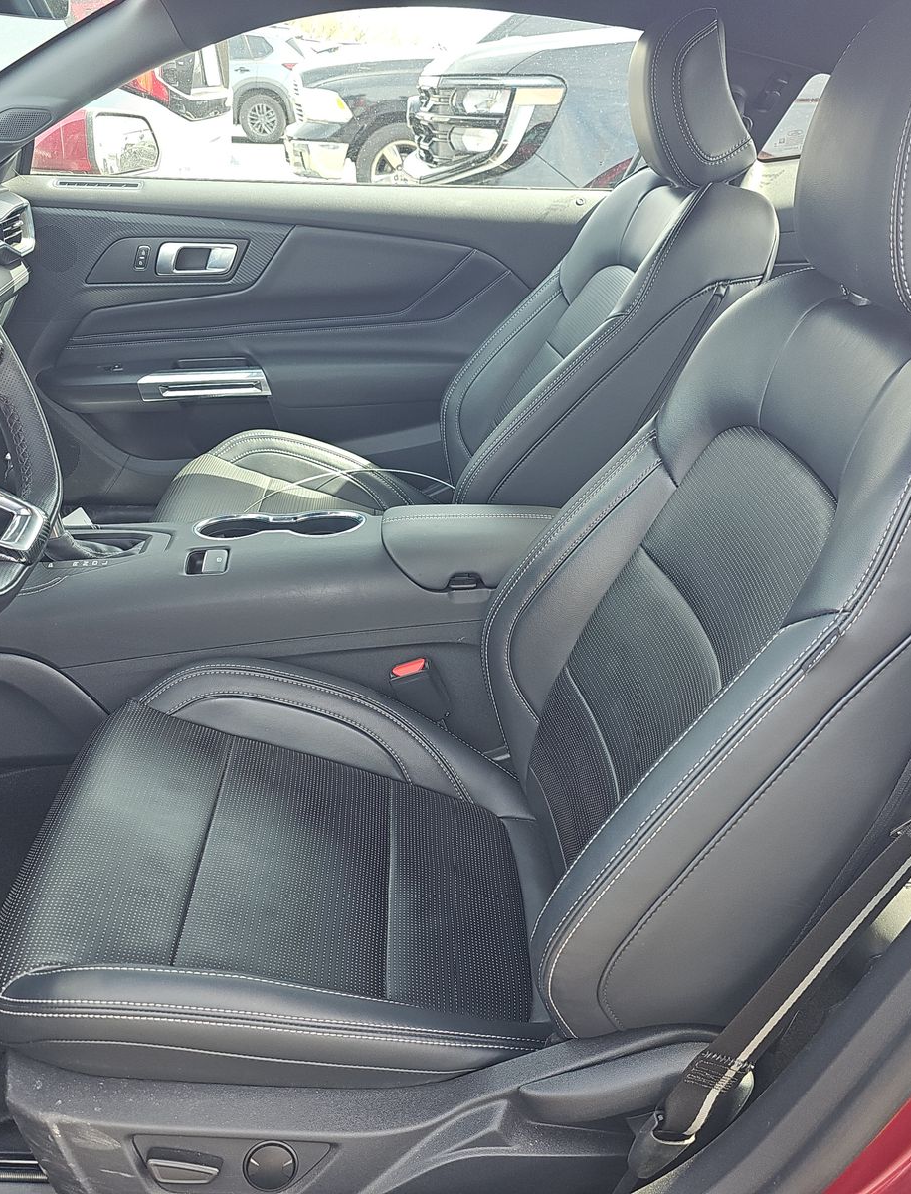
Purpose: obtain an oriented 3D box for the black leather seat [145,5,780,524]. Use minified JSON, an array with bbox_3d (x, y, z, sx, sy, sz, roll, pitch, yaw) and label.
[{"bbox_3d":[-0.040,-0.339,1.552,0.860,0.920,0.530,-1,28,-2],"label":"black leather seat"}]

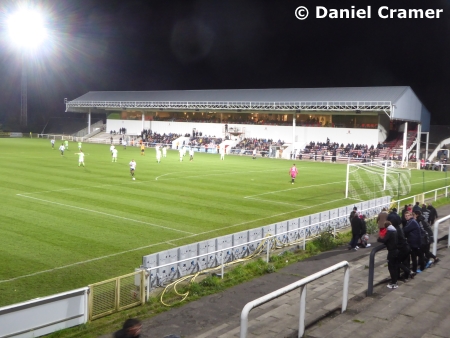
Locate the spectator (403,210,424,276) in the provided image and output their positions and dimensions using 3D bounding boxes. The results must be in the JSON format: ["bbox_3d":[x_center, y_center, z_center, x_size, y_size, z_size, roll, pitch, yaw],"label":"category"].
[{"bbox_3d":[5.034,1.963,12.850,0.500,1.680,0.550,5,6,32],"label":"spectator"}]

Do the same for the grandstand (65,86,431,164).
[{"bbox_3d":[-1.733,-10.341,104.194,83.000,12.600,19.400,6,7,39],"label":"grandstand"}]

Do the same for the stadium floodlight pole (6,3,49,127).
[{"bbox_3d":[-58.457,-27.397,141.000,5.000,36.000,2.200,0,6,-23],"label":"stadium floodlight pole"}]

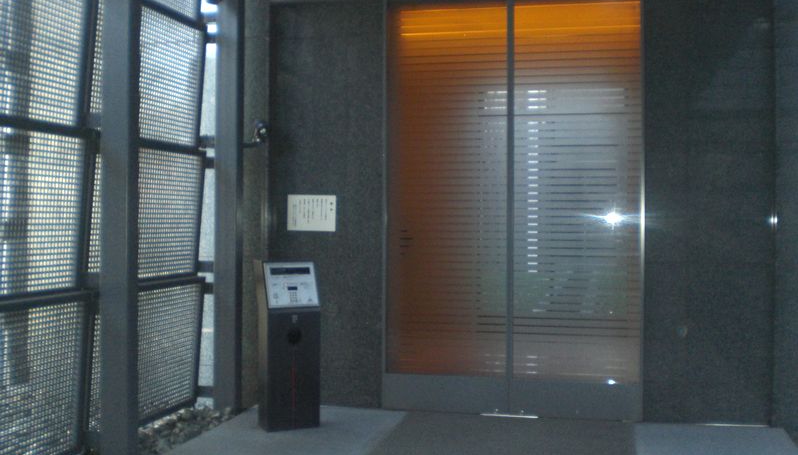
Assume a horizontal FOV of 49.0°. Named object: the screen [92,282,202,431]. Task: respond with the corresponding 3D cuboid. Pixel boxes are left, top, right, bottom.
[{"bbox_3d":[-1.738,0.876,6.118,0.050,0.899,1.581,6,2,13],"label":"screen"}]

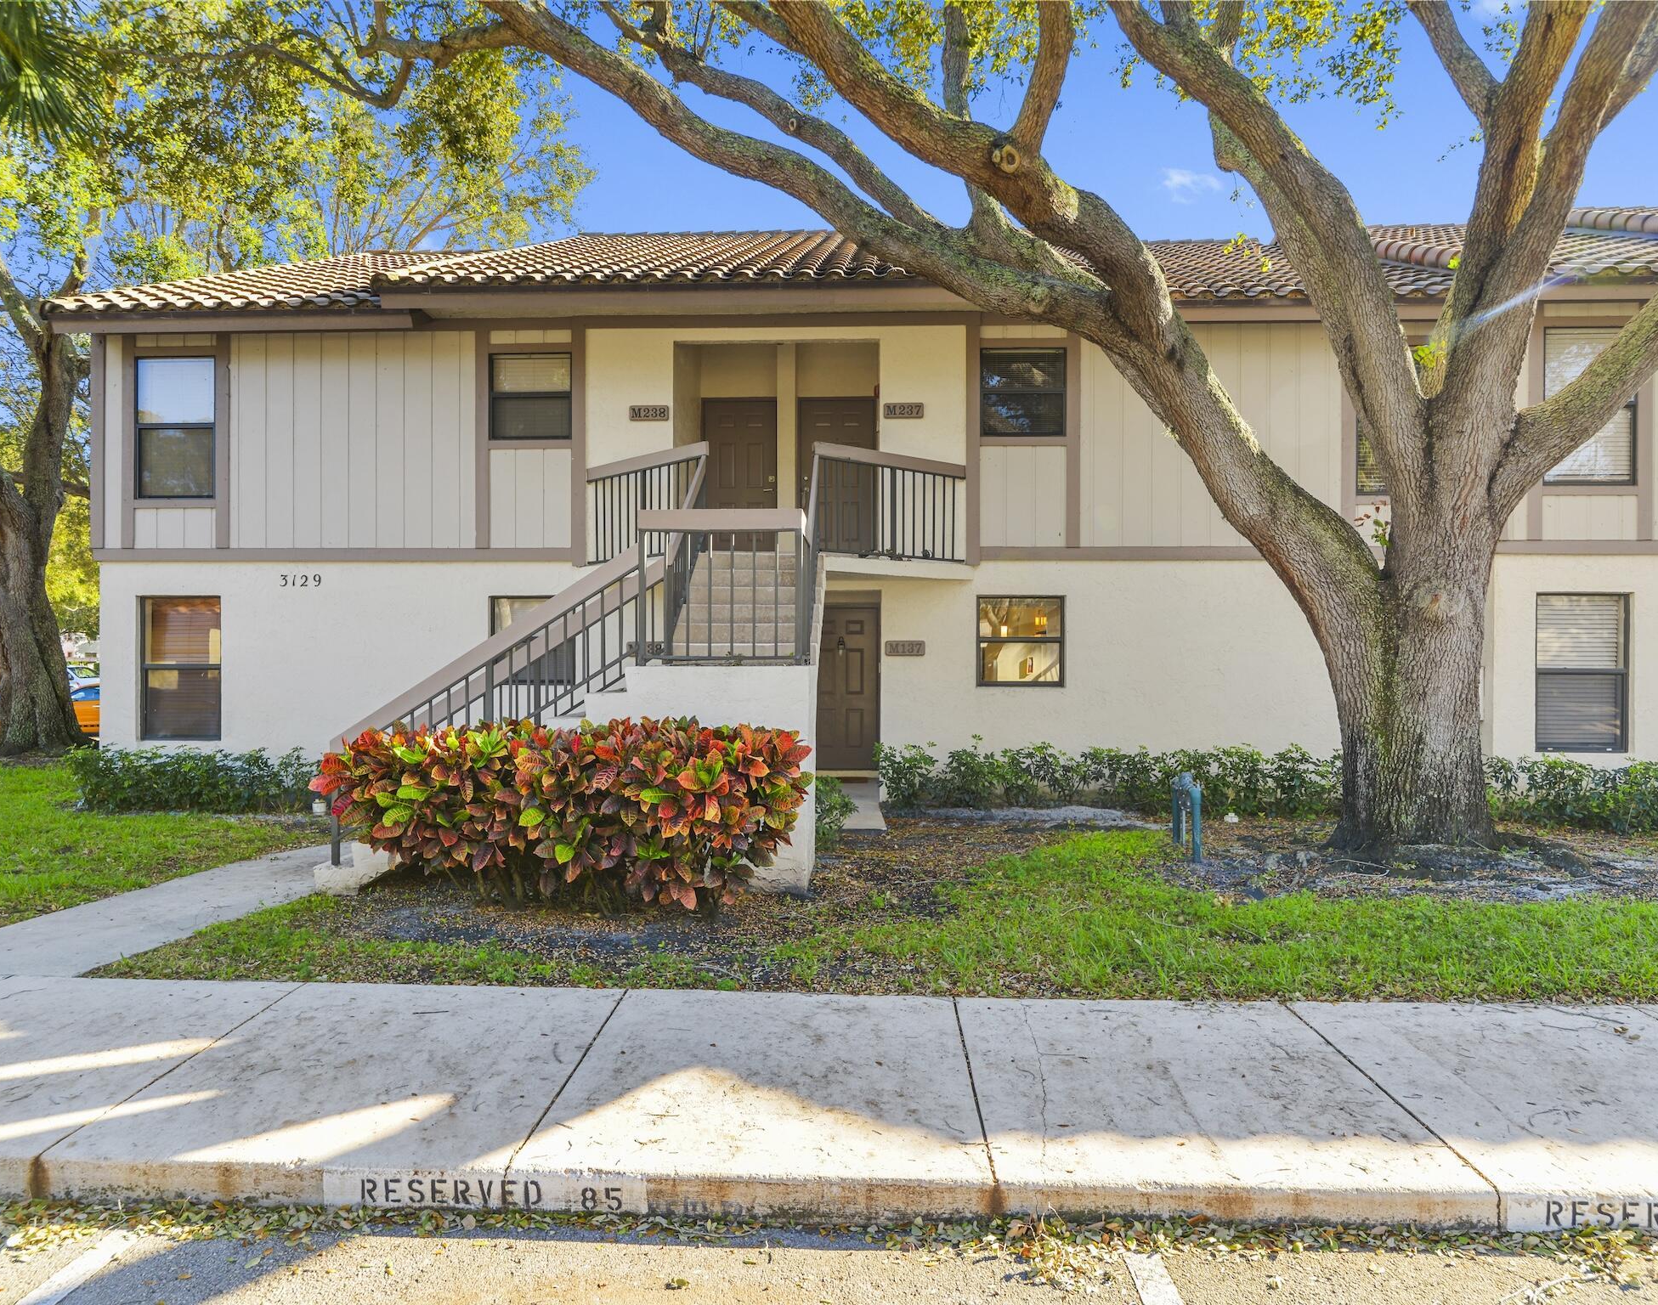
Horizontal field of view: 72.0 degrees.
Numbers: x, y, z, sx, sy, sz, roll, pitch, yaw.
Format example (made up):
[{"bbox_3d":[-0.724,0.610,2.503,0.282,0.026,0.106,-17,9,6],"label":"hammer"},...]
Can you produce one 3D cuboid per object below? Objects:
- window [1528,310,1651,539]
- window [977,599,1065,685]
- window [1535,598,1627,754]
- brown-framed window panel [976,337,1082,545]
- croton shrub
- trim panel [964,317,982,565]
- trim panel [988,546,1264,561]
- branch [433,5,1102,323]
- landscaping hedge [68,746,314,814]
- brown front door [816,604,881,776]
[{"bbox_3d":[7.541,-2.258,11.346,1.205,2.277,0.100,0,0,3],"label":"window"},{"bbox_3d":[2.054,-0.123,12.243,0.930,0.964,0.090,0,0,3],"label":"window"},{"bbox_3d":[7.543,0.199,11.455,0.907,1.591,0.060,0,0,3],"label":"window"},{"bbox_3d":[2.113,-2.245,12.156,1.117,2.282,0.060,0,0,3],"label":"brown-framed window panel"},{"bbox_3d":[-1.820,1.130,8.000,3.300,1.300,1.100,0,0,3],"label":"croton shrub"},{"bbox_3d":[1.533,-2.258,12.172,0.170,2.648,0.080,0,0,3],"label":"trim panel"},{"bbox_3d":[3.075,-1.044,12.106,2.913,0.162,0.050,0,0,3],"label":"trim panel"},{"bbox_3d":[-0.480,-4.180,9.800,6.000,2.900,1.800,0,0,3],"label":"branch"},{"bbox_3d":[-6.779,1.359,12.155,2.600,0.670,0.750,0,0,3],"label":"landscaping hedge"},{"bbox_3d":[0.158,0.454,14.158,0.931,2.043,0.060,0,0,3],"label":"brown front door"}]

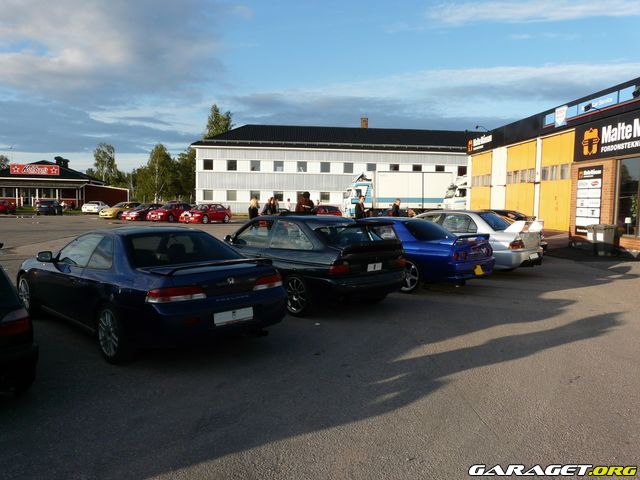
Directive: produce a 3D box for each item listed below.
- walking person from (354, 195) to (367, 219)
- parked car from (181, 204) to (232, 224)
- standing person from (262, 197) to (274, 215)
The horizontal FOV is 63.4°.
[{"bbox_3d":[1.283,-0.480,16.200,0.420,1.820,0.520,4,5,32],"label":"walking person"},{"bbox_3d":[-8.400,-1.970,39.000,1.740,1.410,4.330,3,4,25],"label":"parked car"},{"bbox_3d":[-1.771,-0.590,17.800,0.500,1.700,0.420,2,4,17],"label":"standing person"}]

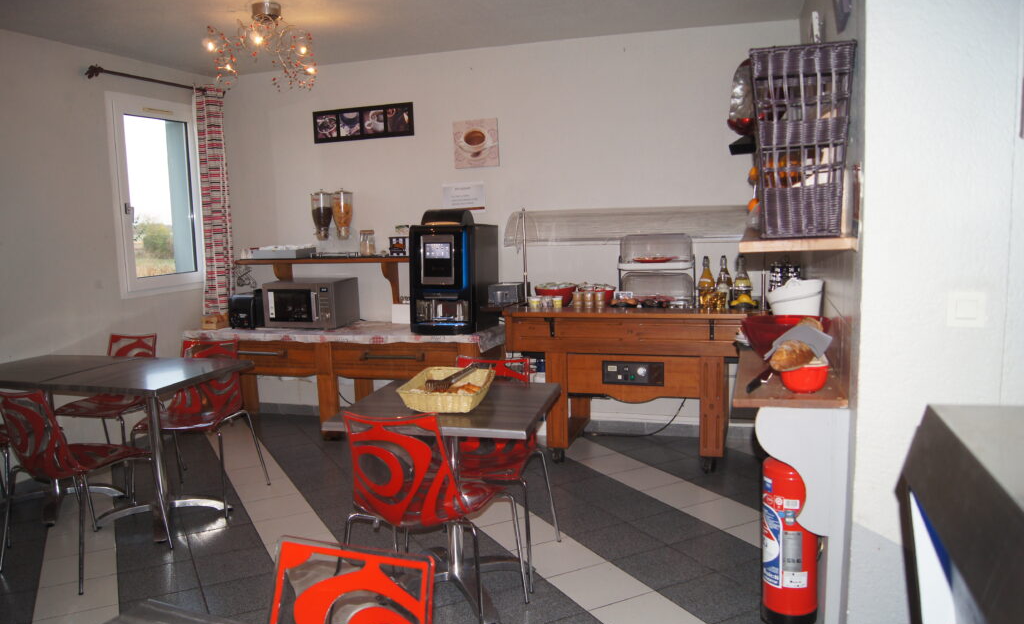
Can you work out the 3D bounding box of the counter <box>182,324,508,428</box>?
[{"bbox_3d":[-1.145,0.472,5.303,2.150,0.725,0.560,0,7,17],"label":"counter"}]

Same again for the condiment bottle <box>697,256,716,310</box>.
[{"bbox_3d":[1.083,-0.166,4.276,0.087,0.290,0.087,0,7,17],"label":"condiment bottle"}]

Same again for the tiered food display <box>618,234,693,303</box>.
[{"bbox_3d":[0.841,-0.251,4.460,0.435,0.420,0.330,1,7,18],"label":"tiered food display"}]

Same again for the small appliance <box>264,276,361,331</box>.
[{"bbox_3d":[-1.365,-0.067,5.264,0.545,0.295,0.445,2,7,25],"label":"small appliance"}]

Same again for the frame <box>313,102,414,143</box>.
[{"bbox_3d":[-1.008,-1.277,5.200,0.770,0.220,0.020,1,7,18],"label":"frame"}]

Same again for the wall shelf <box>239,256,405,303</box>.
[{"bbox_3d":[-1.251,-0.209,5.400,1.400,0.345,0.280,0,7,17],"label":"wall shelf"}]

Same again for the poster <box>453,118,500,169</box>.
[{"bbox_3d":[-0.230,-1.090,4.967,0.310,0.310,0.025,1,7,18],"label":"poster"}]

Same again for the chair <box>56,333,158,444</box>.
[{"bbox_3d":[-2.308,0.568,4.456,0.530,0.810,0.570,0,7,17],"label":"chair"}]

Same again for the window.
[{"bbox_3d":[-2.321,-0.758,5.066,0.080,1.280,0.830,1,7,18],"label":"window"}]

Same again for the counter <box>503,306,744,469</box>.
[{"bbox_3d":[0.748,0.406,4.483,1.450,0.870,0.660,1,7,18],"label":"counter"}]

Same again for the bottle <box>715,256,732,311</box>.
[{"bbox_3d":[1.159,-0.163,4.178,0.088,0.292,0.088,1,7,18],"label":"bottle"}]

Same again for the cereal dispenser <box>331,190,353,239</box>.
[{"bbox_3d":[-1.180,-0.680,5.363,0.145,0.345,0.165,0,7,17],"label":"cereal dispenser"}]

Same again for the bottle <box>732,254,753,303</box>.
[{"bbox_3d":[1.273,-0.156,4.245,0.085,0.290,0.085,-1,7,0],"label":"bottle"}]

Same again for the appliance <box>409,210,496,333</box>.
[{"bbox_3d":[-0.370,-0.263,4.834,0.415,0.750,0.540,1,7,18],"label":"appliance"}]

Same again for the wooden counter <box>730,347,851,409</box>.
[{"bbox_3d":[0.970,0.145,2.745,0.291,0.027,1.550,1,7,18],"label":"wooden counter"}]

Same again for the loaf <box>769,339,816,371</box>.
[{"bbox_3d":[0.753,0.123,2.072,0.145,0.085,0.095,0,7,17],"label":"loaf"}]

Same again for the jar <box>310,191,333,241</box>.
[{"bbox_3d":[-1.304,-0.661,5.259,0.160,0.345,0.165,-2,7,0],"label":"jar"}]

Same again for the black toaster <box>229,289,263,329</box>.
[{"bbox_3d":[-1.748,-0.014,5.252,0.190,0.225,0.280,2,7,24],"label":"black toaster"}]

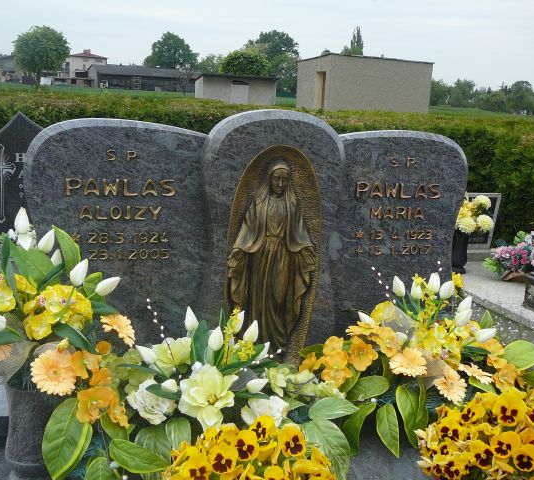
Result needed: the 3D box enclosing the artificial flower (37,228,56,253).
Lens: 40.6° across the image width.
[{"bbox_3d":[-0.555,0.003,1.820,0.037,0.064,0.037,29,6,0],"label":"artificial flower"}]

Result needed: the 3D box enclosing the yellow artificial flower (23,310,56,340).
[{"bbox_3d":[-0.539,0.203,1.700,0.068,0.070,0.040,10,27,7],"label":"yellow artificial flower"}]

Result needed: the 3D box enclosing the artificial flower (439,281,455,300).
[{"bbox_3d":[0.523,0.146,2.090,0.040,0.060,0.040,25,18,0],"label":"artificial flower"}]

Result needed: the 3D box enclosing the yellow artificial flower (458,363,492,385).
[{"bbox_3d":[0.590,0.381,2.040,0.100,0.032,0.100,29,18,0],"label":"yellow artificial flower"}]

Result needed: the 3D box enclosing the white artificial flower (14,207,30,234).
[{"bbox_3d":[-0.613,-0.049,1.800,0.039,0.068,0.039,-1,6,0],"label":"white artificial flower"}]

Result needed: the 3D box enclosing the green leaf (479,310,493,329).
[{"bbox_3d":[0.633,0.231,2.080,0.038,0.058,0.022,0,12,0],"label":"green leaf"}]

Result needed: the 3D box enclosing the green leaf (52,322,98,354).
[{"bbox_3d":[-0.447,0.230,1.680,0.120,0.036,0.035,34,12,14],"label":"green leaf"}]

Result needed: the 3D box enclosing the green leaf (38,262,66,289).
[{"bbox_3d":[-0.538,0.094,1.800,0.028,0.095,0.030,47,6,12],"label":"green leaf"}]

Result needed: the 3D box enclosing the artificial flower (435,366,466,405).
[{"bbox_3d":[0.502,0.400,1.980,0.088,0.102,0.045,7,17,-8],"label":"artificial flower"}]

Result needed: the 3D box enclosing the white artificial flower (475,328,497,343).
[{"bbox_3d":[0.615,0.268,2.020,0.064,0.037,0.037,-21,6,18],"label":"white artificial flower"}]

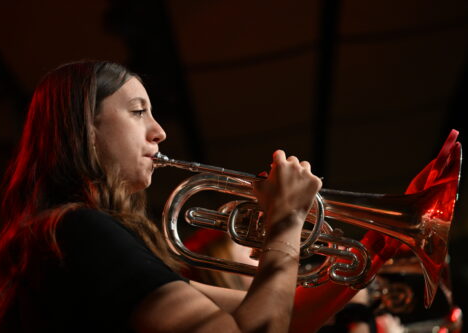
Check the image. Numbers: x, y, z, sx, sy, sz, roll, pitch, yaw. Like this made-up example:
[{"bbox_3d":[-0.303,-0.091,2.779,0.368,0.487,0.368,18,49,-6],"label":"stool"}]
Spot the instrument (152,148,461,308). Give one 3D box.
[{"bbox_3d":[0.095,0.050,1.560,0.482,0.268,0.265,10,-9,7],"label":"instrument"}]

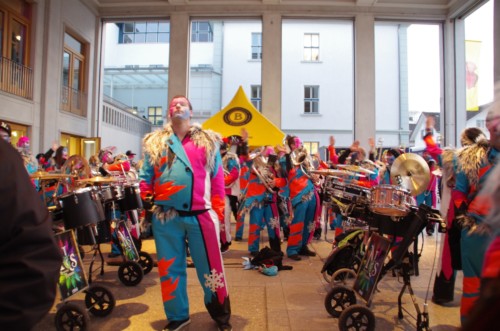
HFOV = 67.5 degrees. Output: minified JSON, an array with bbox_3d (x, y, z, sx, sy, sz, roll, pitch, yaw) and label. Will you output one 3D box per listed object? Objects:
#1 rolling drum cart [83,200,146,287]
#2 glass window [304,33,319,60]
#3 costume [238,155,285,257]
[{"bbox_3d":[-1.500,0.840,4.200,0.780,0.880,0.560,1,-1,3],"label":"rolling drum cart"},{"bbox_3d":[4.290,-8.250,26.070,1.020,1.900,0.180,1,-1,0],"label":"glass window"},{"bbox_3d":[0.174,0.593,5.650,0.650,1.520,0.480,1,-2,-25],"label":"costume"}]

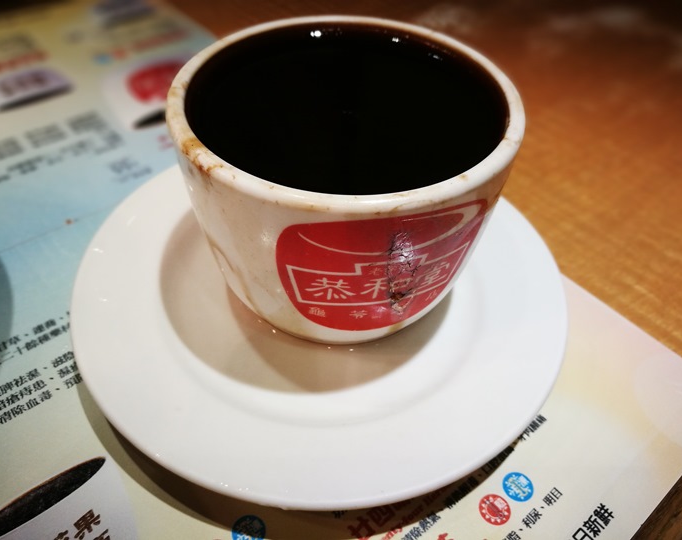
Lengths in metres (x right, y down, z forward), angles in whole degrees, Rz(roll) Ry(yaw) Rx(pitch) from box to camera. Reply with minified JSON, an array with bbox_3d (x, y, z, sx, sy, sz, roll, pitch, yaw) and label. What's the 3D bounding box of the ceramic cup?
[{"bbox_3d":[0.001,-0.020,0.167,0.088,0.071,0.088,1,47,-1],"label":"ceramic cup"}]

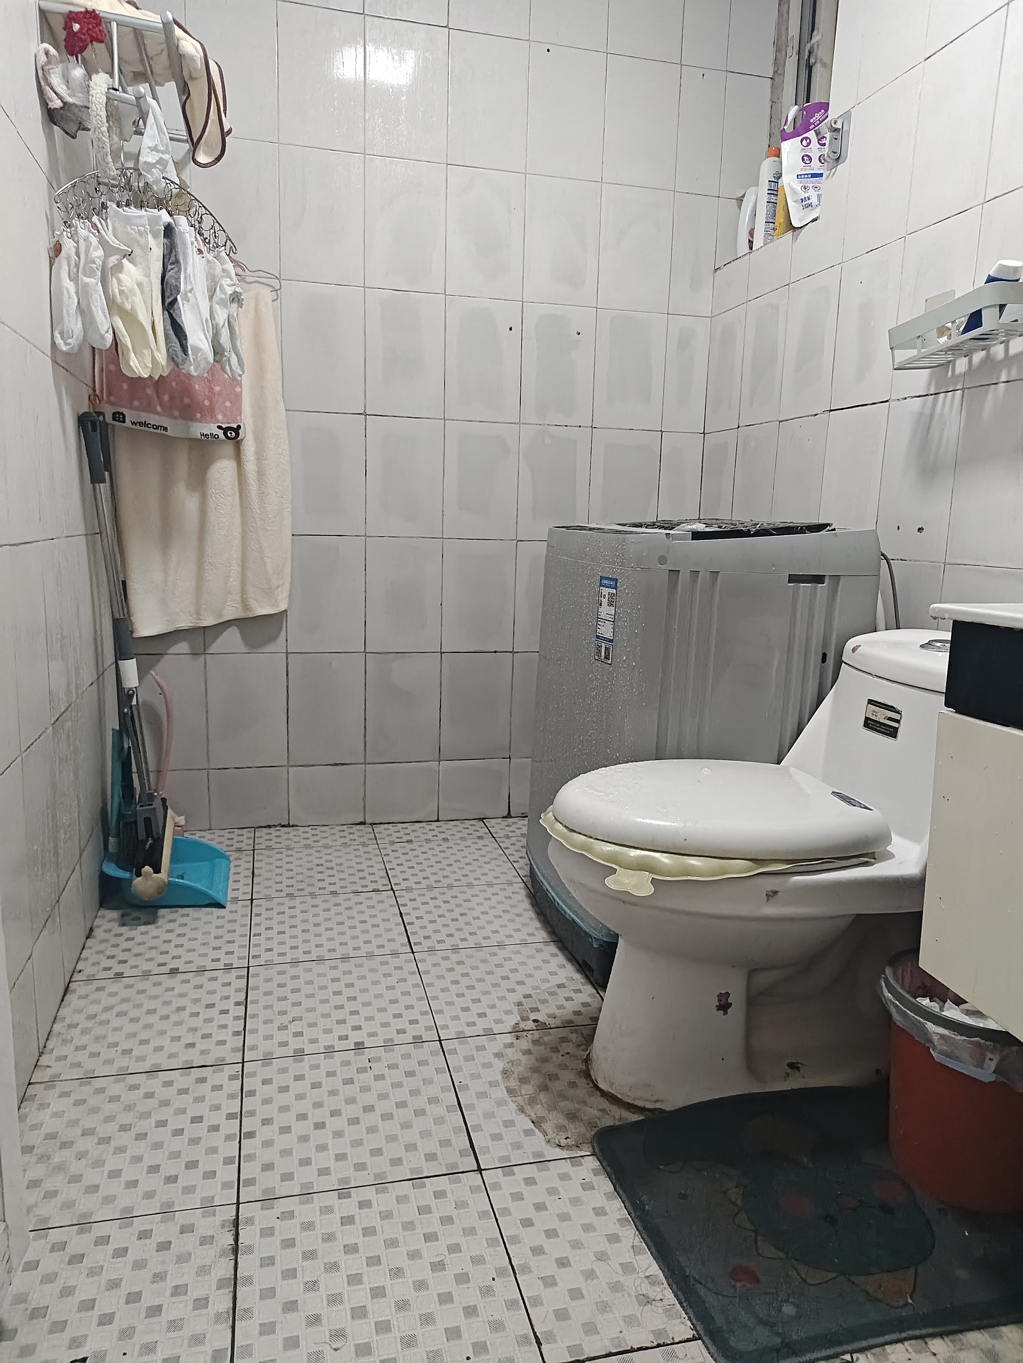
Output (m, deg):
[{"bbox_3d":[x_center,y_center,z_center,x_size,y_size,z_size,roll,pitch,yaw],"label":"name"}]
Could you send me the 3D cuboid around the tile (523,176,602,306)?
[{"bbox_3d":[0.130,-1.117,2.310,0.200,0.300,0.010,-1,11,-14],"label":"tile"}]

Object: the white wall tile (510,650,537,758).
[{"bbox_3d":[0.097,0.064,2.522,0.199,0.300,0.010,-1,10,-14],"label":"white wall tile"}]

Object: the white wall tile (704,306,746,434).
[{"bbox_3d":[0.562,-0.811,2.373,0.010,0.300,0.185,-1,11,-15],"label":"white wall tile"}]

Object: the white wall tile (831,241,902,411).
[{"bbox_3d":[0.714,-0.707,1.821,0.010,0.300,0.200,-1,11,-15],"label":"white wall tile"}]

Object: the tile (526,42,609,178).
[{"bbox_3d":[0.137,-1.418,2.265,0.198,0.299,0.011,-1,10,-14],"label":"tile"}]

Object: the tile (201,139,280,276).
[{"bbox_3d":[-0.645,-1.108,2.125,0.199,0.299,0.010,-1,10,-14],"label":"tile"}]

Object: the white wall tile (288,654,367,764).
[{"bbox_3d":[-0.484,0.073,2.381,0.200,0.300,0.010,-1,11,-14],"label":"white wall tile"}]

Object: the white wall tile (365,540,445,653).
[{"bbox_3d":[-0.282,-0.225,2.375,0.200,0.300,0.010,-1,11,-14],"label":"white wall tile"}]

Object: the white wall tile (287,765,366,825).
[{"bbox_3d":[-0.490,0.302,2.421,0.198,0.161,0.011,-1,10,-14],"label":"white wall tile"}]

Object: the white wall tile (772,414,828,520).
[{"bbox_3d":[0.656,-0.447,2.062,0.010,0.300,0.195,-1,11,-15],"label":"white wall tile"}]

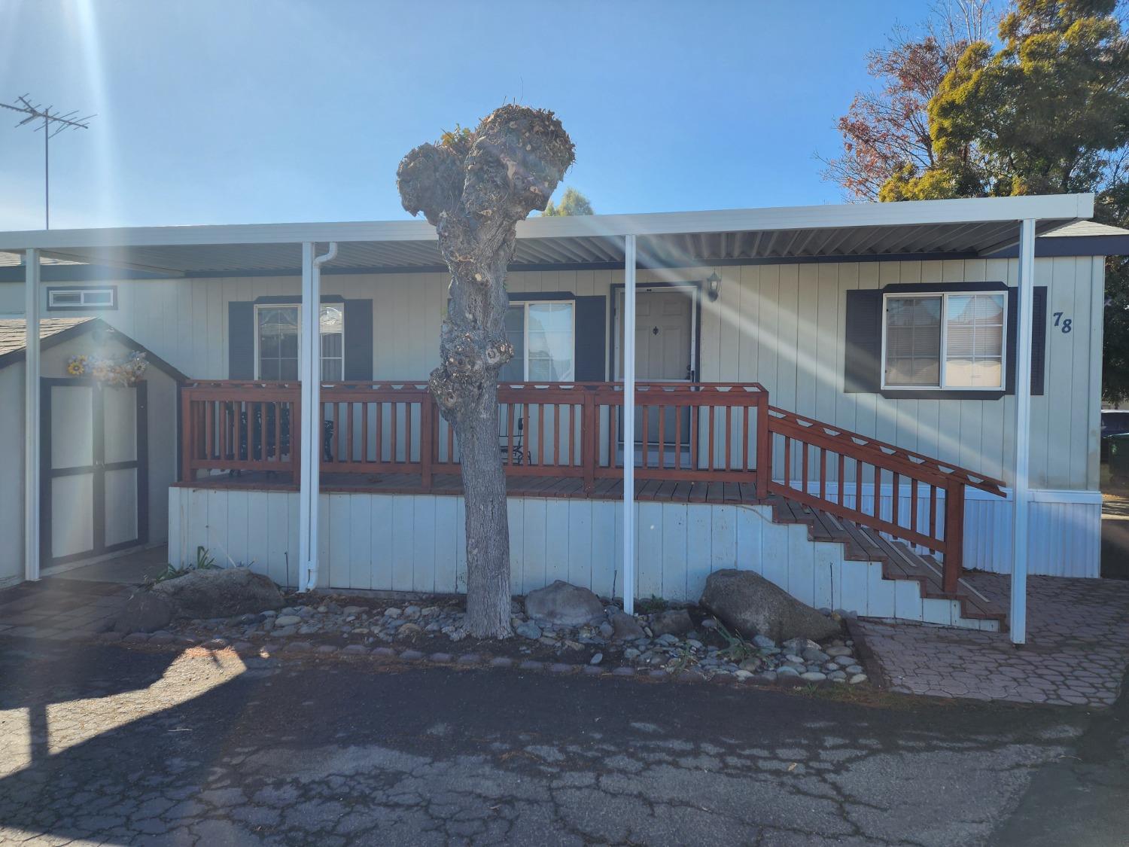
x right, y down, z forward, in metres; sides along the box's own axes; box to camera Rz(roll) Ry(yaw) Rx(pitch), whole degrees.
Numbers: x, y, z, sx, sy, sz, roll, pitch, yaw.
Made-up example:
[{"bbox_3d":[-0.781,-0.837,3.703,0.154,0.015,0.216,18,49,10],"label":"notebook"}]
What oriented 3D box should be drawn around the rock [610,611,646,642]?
[{"bbox_3d":[0.472,1.494,5.570,0.265,0.175,0.250,1,1,11],"label":"rock"}]

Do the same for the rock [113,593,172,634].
[{"bbox_3d":[-3.204,1.418,5.700,0.430,0.250,0.380,1,1,11],"label":"rock"}]

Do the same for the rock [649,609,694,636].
[{"bbox_3d":[0.811,1.504,5.700,0.315,0.160,0.260,1,1,11],"label":"rock"}]

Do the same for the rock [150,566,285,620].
[{"bbox_3d":[-2.881,1.371,6.220,1.100,0.335,0.660,1,1,11],"label":"rock"}]

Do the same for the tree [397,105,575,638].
[{"bbox_3d":[-0.586,-0.413,5.600,1.280,3.960,0.950,1,1,11],"label":"tree"}]

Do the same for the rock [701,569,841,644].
[{"bbox_3d":[1.585,1.366,5.750,1.040,0.455,0.600,1,1,11],"label":"rock"}]

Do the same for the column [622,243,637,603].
[{"bbox_3d":[0.533,0.012,6.100,0.078,3.085,0.078,1,1,11],"label":"column"}]

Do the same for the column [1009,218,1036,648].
[{"bbox_3d":[3.397,0.064,5.559,0.078,3.140,0.078,1,1,11],"label":"column"}]

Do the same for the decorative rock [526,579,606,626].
[{"bbox_3d":[0.004,1.419,6.030,0.630,0.300,0.420,1,1,11],"label":"decorative rock"}]

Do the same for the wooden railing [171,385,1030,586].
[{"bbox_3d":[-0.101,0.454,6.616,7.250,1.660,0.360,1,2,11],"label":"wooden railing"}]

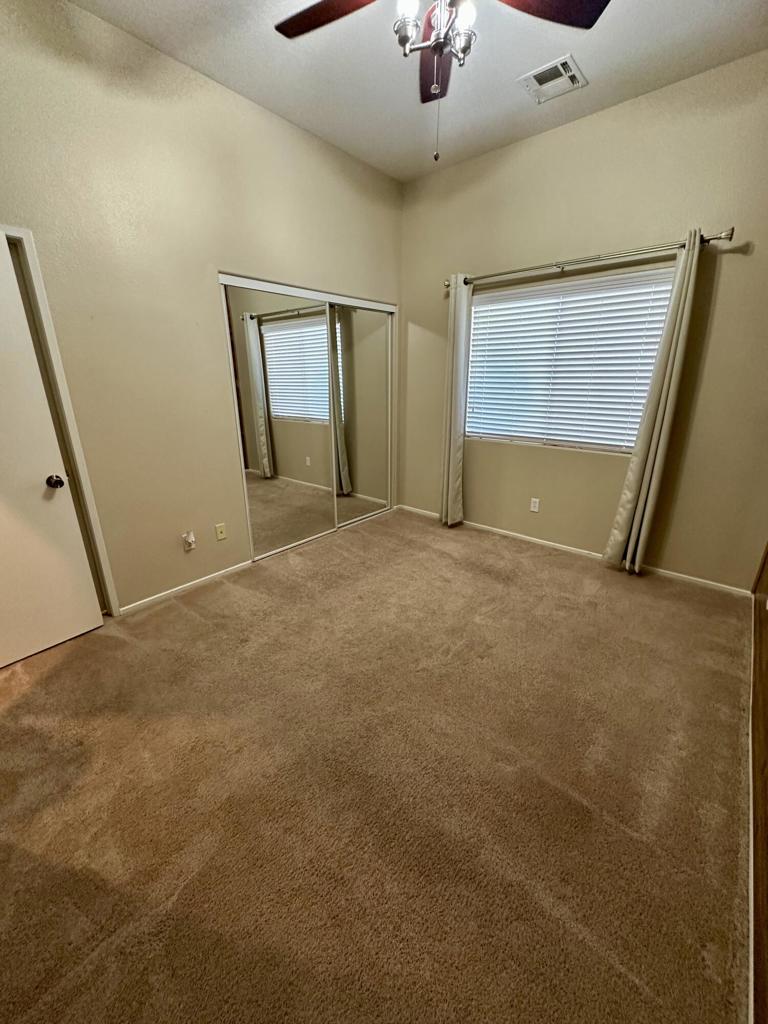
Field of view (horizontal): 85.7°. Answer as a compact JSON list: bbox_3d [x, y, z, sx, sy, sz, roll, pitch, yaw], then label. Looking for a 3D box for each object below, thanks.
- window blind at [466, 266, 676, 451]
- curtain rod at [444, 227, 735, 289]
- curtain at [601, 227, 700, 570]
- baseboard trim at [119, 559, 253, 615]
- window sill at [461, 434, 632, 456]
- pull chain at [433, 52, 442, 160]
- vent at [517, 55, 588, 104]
[{"bbox_3d":[1.348,-1.150,3.301,1.510,1.215,0.060,15,23,38],"label":"window blind"},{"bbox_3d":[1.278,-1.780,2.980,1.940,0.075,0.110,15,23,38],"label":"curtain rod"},{"bbox_3d":[1.820,-0.621,2.837,0.265,2.200,0.170,15,23,38],"label":"curtain"},{"bbox_3d":[-1.357,0.521,2.961,0.015,0.045,0.950,15,23,38],"label":"baseboard trim"},{"bbox_3d":[1.341,-0.562,3.490,1.530,0.030,0.100,15,23,38],"label":"window sill"},{"bbox_3d":[0.209,-1.591,1.634,0.030,0.330,0.030,0,18,0],"label":"pull chain"},{"bbox_3d":[0.994,-2.526,2.441,0.315,0.020,0.320,15,23,38],"label":"vent"}]

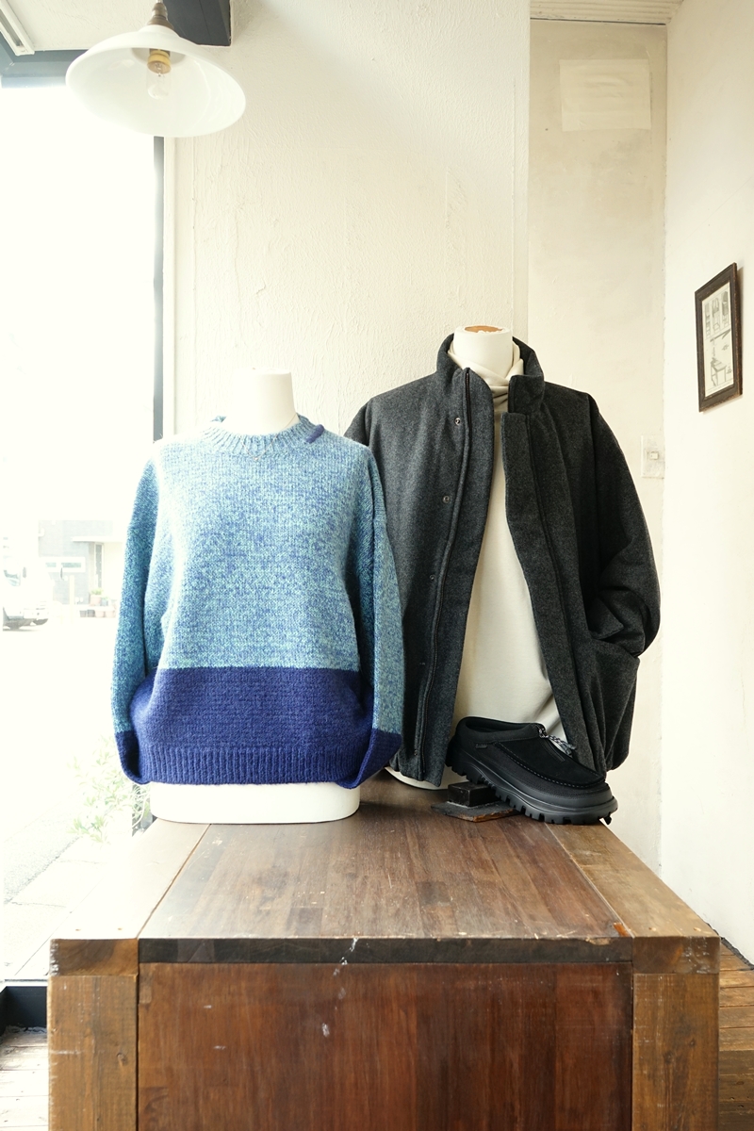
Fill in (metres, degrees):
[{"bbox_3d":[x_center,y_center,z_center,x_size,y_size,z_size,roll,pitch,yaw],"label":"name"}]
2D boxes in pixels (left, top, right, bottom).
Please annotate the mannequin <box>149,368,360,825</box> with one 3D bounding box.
[{"bbox_3d":[-0.200,0.035,1.450,0.360,0.720,0.235,0,-1,-2],"label":"mannequin"}]

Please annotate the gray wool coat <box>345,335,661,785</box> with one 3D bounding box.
[{"bbox_3d":[0.216,-0.030,1.700,0.590,0.845,0.310,1,-1,-14],"label":"gray wool coat"}]

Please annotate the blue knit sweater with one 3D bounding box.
[{"bbox_3d":[-0.200,0.049,1.480,0.485,0.595,0.270,0,-1,-4],"label":"blue knit sweater"}]

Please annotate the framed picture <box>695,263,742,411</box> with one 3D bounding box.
[{"bbox_3d":[0.810,-0.530,2.090,0.016,0.300,0.222,-2,-1,-3],"label":"framed picture"}]

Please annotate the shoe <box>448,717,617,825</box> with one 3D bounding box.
[{"bbox_3d":[0.245,0.325,1.390,0.280,0.112,0.105,15,4,21],"label":"shoe"}]

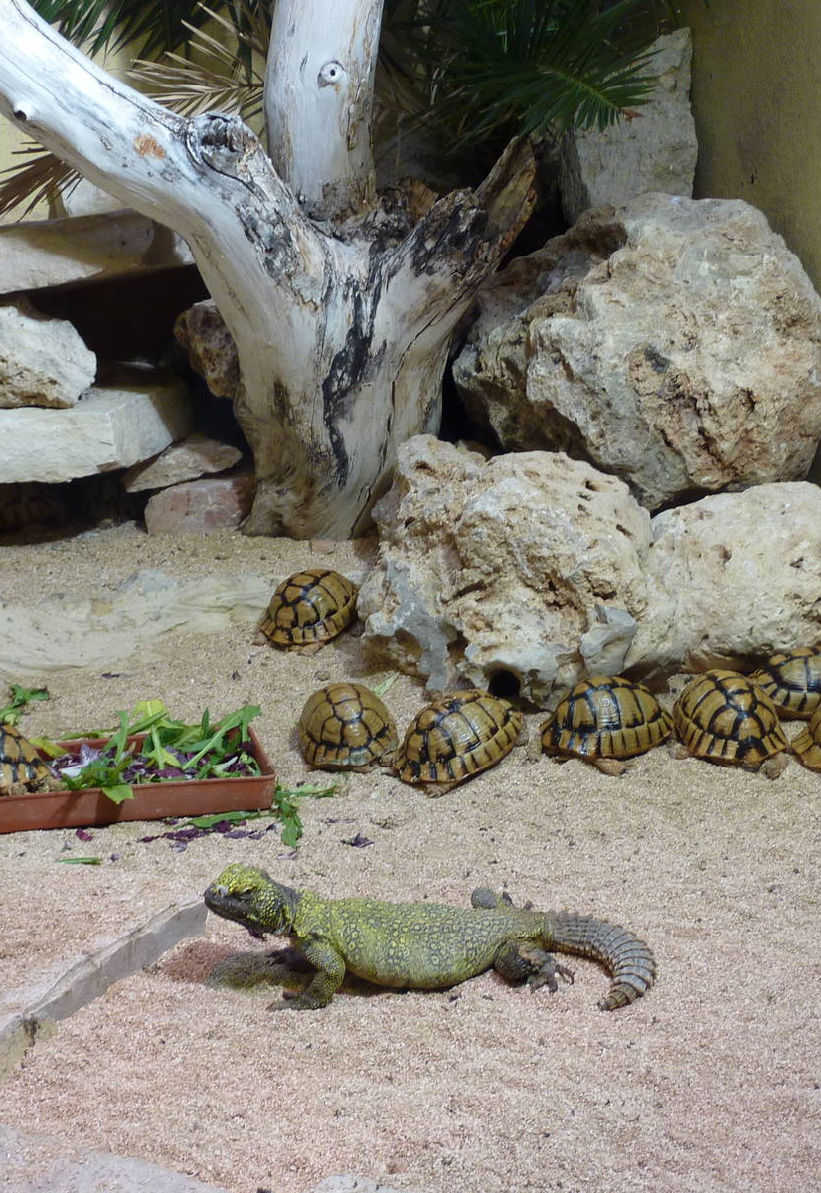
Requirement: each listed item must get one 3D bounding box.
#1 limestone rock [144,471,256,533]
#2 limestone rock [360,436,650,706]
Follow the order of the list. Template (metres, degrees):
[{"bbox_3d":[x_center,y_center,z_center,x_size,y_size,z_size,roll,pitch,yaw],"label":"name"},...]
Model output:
[{"bbox_3d":[-0.264,-0.117,2.420,0.142,0.070,0.110,0,15,0],"label":"limestone rock"},{"bbox_3d":[0.086,-0.025,1.810,0.270,0.235,0.215,0,15,0],"label":"limestone rock"}]

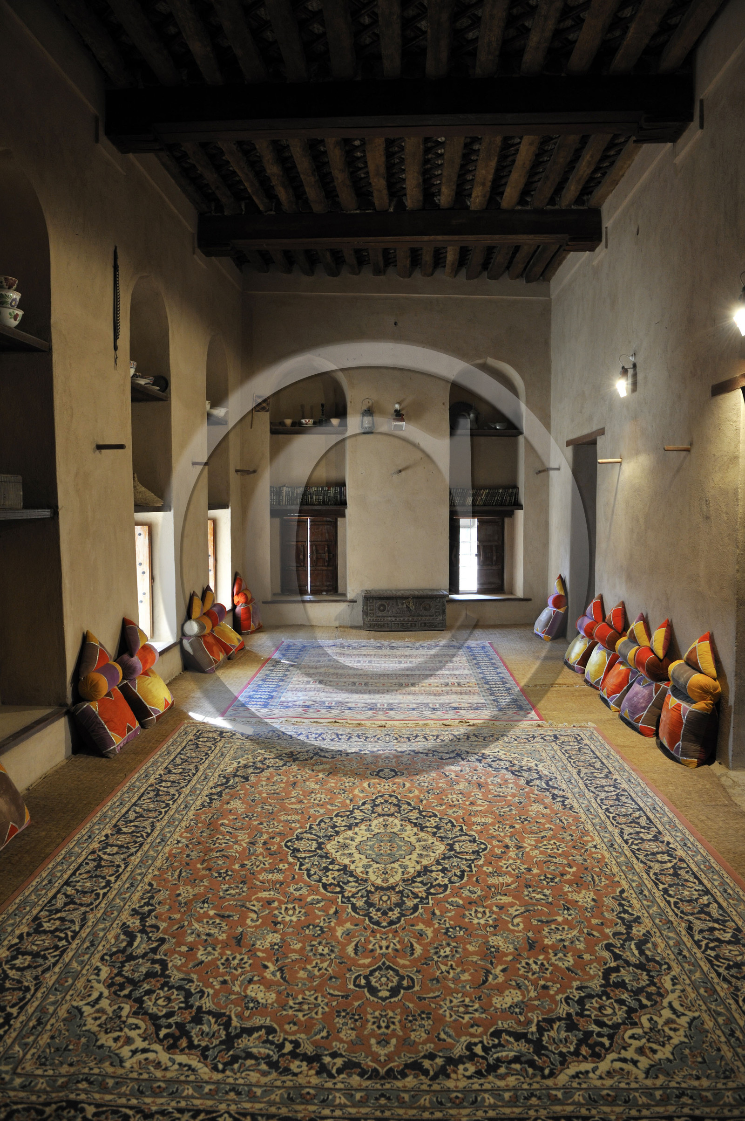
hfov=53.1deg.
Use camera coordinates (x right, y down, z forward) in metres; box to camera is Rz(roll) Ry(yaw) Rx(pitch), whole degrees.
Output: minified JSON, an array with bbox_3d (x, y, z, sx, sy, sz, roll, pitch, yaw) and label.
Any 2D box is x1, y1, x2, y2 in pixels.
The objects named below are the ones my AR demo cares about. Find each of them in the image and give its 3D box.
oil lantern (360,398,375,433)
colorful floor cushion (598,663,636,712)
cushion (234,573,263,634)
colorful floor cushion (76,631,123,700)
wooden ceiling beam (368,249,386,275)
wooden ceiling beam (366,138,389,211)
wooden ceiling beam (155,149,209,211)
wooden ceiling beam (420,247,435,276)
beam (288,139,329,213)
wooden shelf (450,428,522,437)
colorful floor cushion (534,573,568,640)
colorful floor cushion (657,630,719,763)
[{"bbox_3d":[-0.057,-1.728,8.917,0.167,0.417,0.150,0,4,-4],"label":"oil lantern"},{"bbox_3d":[1.831,0.878,5.347,0.127,0.348,0.389,38,3,-1],"label":"colorful floor cushion"},{"bbox_3d":[-1.511,0.491,9.088,0.291,0.742,0.528,0,4,2],"label":"cushion"},{"bbox_3d":[-1.584,0.605,4.403,0.161,0.368,0.335,-10,3,2],"label":"colorful floor cushion"},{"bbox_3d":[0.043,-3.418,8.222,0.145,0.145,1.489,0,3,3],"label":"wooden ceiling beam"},{"bbox_3d":[0.047,-3.109,5.797,0.132,0.135,1.988,0,4,4],"label":"wooden ceiling beam"},{"bbox_3d":[-1.541,-3.102,5.847,0.121,0.135,1.988,0,4,4],"label":"wooden ceiling beam"},{"bbox_3d":[0.637,-3.594,8.569,0.150,0.155,1.737,0,4,3],"label":"wooden ceiling beam"},{"bbox_3d":[-0.554,-3.428,6.410,0.150,0.155,1.939,0,4,3],"label":"beam"},{"bbox_3d":[1.382,-1.582,9.310,0.918,0.054,0.360,0,4,-4],"label":"wooden shelf"},{"bbox_3d":[2.002,0.508,8.400,0.250,0.700,0.516,0,4,2],"label":"colorful floor cushion"},{"bbox_3d":[1.779,0.758,4.188,0.241,0.696,0.412,-1,4,-5],"label":"colorful floor cushion"}]

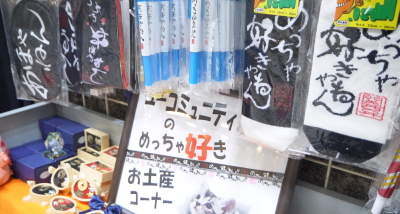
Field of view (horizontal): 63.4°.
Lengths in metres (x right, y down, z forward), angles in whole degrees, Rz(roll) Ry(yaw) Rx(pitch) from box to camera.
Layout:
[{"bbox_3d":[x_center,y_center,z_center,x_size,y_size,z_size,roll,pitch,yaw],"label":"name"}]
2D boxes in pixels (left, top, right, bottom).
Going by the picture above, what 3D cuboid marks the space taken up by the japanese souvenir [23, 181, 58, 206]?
[{"bbox_3d":[-0.297,0.168,0.616,0.057,0.025,0.053,8,19,10],"label":"japanese souvenir"}]

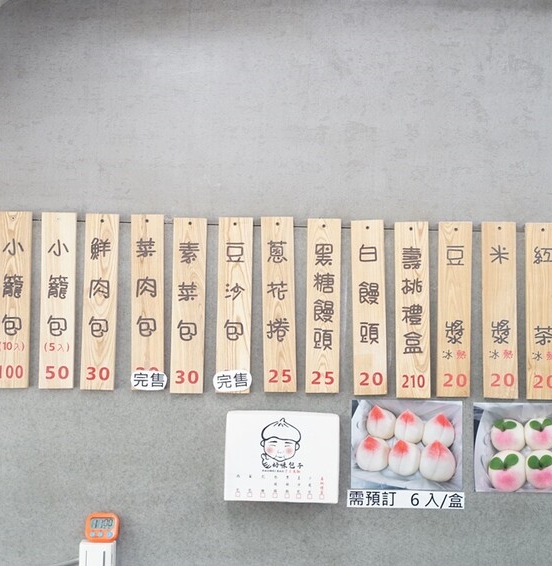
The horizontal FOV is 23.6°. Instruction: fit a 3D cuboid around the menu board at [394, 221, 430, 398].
[{"bbox_3d":[0.287,0.056,2.780,0.071,0.371,0.012,0,-5,0],"label":"menu board"}]

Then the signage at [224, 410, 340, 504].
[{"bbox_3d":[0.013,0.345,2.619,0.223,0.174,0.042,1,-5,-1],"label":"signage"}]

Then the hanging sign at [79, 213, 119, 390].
[{"bbox_3d":[-0.370,0.039,2.780,0.070,0.370,0.012,1,-5,0],"label":"hanging sign"}]

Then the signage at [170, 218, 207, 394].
[{"bbox_3d":[-0.184,0.047,2.780,0.070,0.370,0.012,1,-5,0],"label":"signage"}]

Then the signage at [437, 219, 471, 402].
[{"bbox_3d":[0.376,0.054,2.780,0.070,0.368,0.012,1,-5,0],"label":"signage"}]

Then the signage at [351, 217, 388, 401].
[{"bbox_3d":[0.195,0.051,2.780,0.069,0.368,0.012,-1,-5,0],"label":"signage"}]

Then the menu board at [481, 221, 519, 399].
[{"bbox_3d":[0.471,0.056,2.780,0.072,0.371,0.012,0,-5,0],"label":"menu board"}]

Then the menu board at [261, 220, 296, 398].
[{"bbox_3d":[0.006,0.043,2.659,0.064,0.351,0.014,-1,-5,-1],"label":"menu board"}]

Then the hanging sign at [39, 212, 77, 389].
[{"bbox_3d":[-0.459,0.036,2.780,0.073,0.371,0.012,0,-5,0],"label":"hanging sign"}]

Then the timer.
[{"bbox_3d":[-0.336,0.473,2.566,0.064,0.058,0.022,1,-5,-1],"label":"timer"}]

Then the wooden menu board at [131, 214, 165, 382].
[{"bbox_3d":[-0.270,0.040,2.780,0.069,0.370,0.012,-1,-5,0],"label":"wooden menu board"}]

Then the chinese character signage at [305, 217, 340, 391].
[{"bbox_3d":[0.096,0.046,2.660,0.067,0.348,0.014,1,-5,-1],"label":"chinese character signage"}]

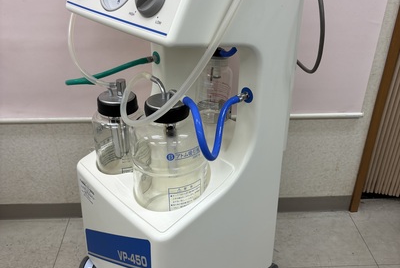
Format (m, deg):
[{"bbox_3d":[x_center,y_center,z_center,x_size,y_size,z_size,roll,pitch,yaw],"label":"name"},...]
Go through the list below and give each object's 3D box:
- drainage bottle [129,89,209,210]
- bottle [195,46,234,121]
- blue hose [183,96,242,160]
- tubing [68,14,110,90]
[{"bbox_3d":[-0.056,0.045,0.808,0.155,0.250,0.155,0,30,0],"label":"drainage bottle"},{"bbox_3d":[0.030,-0.095,0.888,0.082,0.165,0.082,0,30,0],"label":"bottle"},{"bbox_3d":[0.023,-0.012,0.779,0.112,0.138,0.030,-1,30,-2],"label":"blue hose"},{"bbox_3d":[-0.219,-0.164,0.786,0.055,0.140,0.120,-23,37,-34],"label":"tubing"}]

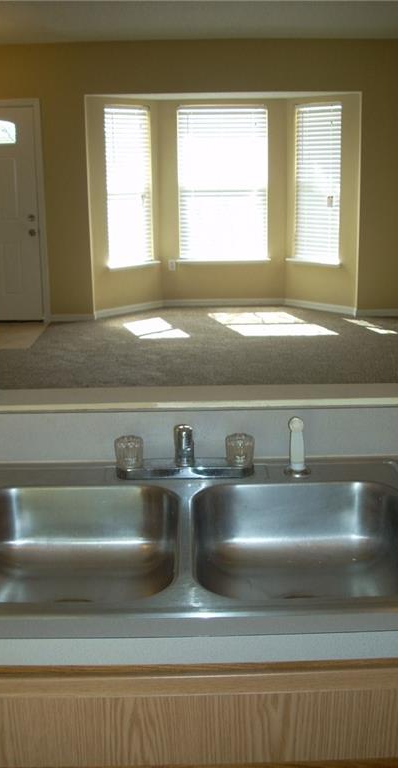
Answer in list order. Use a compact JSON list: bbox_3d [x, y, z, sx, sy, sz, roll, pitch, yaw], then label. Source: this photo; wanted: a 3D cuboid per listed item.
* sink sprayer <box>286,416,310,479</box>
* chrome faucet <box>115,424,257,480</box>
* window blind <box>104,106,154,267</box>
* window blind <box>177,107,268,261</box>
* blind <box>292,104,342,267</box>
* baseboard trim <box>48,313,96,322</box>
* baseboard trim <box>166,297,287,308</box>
[{"bbox_3d":[0.179,0.113,1.511,0.051,0.119,0.056,-1,15,0],"label":"sink sprayer"},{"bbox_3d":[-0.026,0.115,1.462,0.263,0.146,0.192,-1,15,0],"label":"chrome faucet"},{"bbox_3d":[-0.671,-1.913,7.981,0.056,1.490,0.576,14,21,43],"label":"window blind"},{"bbox_3d":[0.244,-1.991,8.222,0.894,1.500,0.056,-1,15,0],"label":"window blind"},{"bbox_3d":[1.155,-1.939,7.988,0.545,1.490,0.056,14,21,43],"label":"blind"},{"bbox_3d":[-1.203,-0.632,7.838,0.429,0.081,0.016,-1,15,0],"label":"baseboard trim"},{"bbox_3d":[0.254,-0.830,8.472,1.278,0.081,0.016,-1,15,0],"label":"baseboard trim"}]

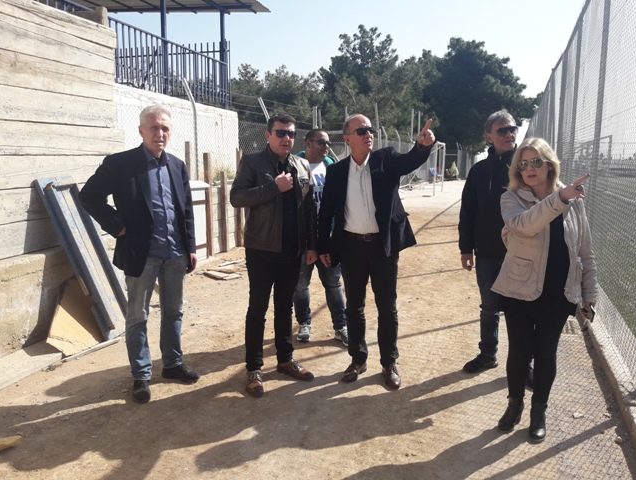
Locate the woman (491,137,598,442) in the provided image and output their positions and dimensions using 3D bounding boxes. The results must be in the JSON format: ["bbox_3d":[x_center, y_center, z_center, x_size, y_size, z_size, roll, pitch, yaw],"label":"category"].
[{"bbox_3d":[1.169,0.269,2.739,0.530,1.593,0.430,1,9,5],"label":"woman"}]

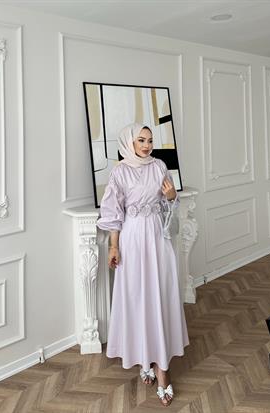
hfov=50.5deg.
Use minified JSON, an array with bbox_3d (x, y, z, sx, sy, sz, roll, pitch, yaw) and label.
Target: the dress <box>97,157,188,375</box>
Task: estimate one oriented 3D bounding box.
[{"bbox_3d":[0.055,0.335,1.930,0.570,1.360,0.460,-3,5,-22],"label":"dress"}]

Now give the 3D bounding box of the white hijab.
[{"bbox_3d":[0.005,-0.400,1.890,0.230,0.310,0.250,-4,5,-33],"label":"white hijab"}]

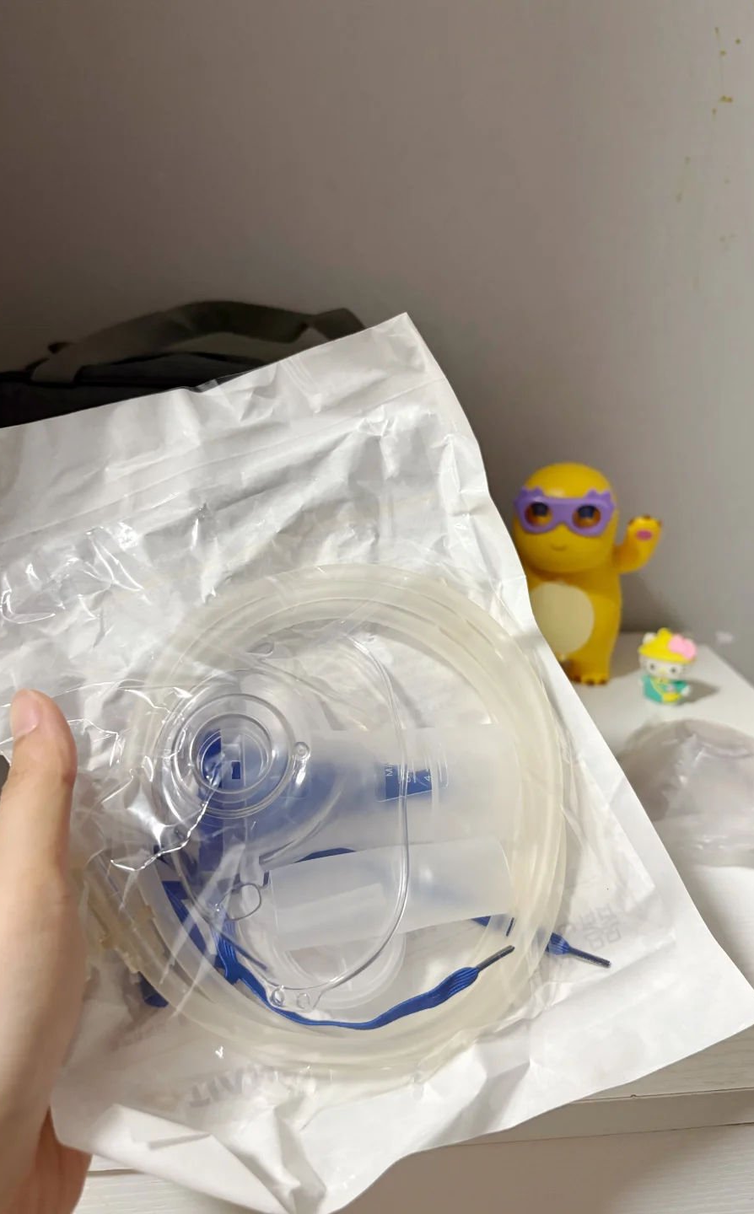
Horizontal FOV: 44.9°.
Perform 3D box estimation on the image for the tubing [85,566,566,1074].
[{"bbox_3d":[-0.014,0.061,0.268,0.138,0.146,0.050,-10,4,-11],"label":"tubing"}]

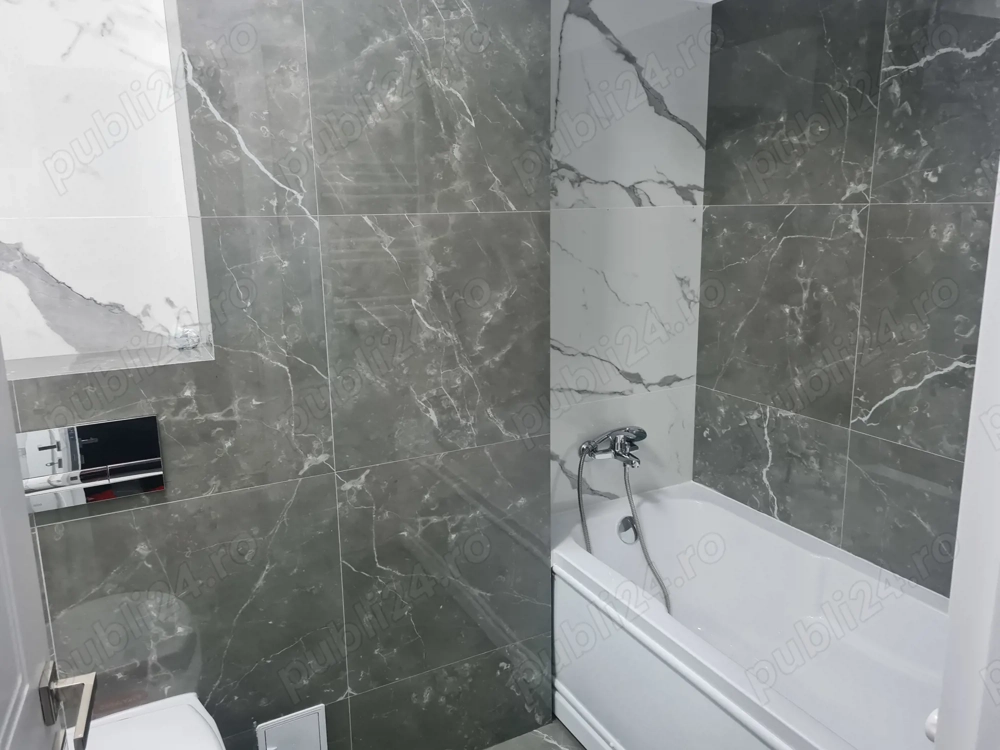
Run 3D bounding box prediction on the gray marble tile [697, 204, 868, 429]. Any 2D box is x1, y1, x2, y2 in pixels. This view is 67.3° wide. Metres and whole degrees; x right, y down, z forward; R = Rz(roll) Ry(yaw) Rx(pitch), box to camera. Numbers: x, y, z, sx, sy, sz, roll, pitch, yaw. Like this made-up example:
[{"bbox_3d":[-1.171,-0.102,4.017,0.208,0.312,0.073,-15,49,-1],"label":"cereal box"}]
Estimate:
[{"bbox_3d":[0.819,-0.203,2.261,0.015,0.600,0.605,-7,14,-26],"label":"gray marble tile"}]

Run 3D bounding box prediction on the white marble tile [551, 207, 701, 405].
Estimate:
[{"bbox_3d":[0.402,-0.226,2.400,0.600,0.600,0.015,-7,14,-26],"label":"white marble tile"}]

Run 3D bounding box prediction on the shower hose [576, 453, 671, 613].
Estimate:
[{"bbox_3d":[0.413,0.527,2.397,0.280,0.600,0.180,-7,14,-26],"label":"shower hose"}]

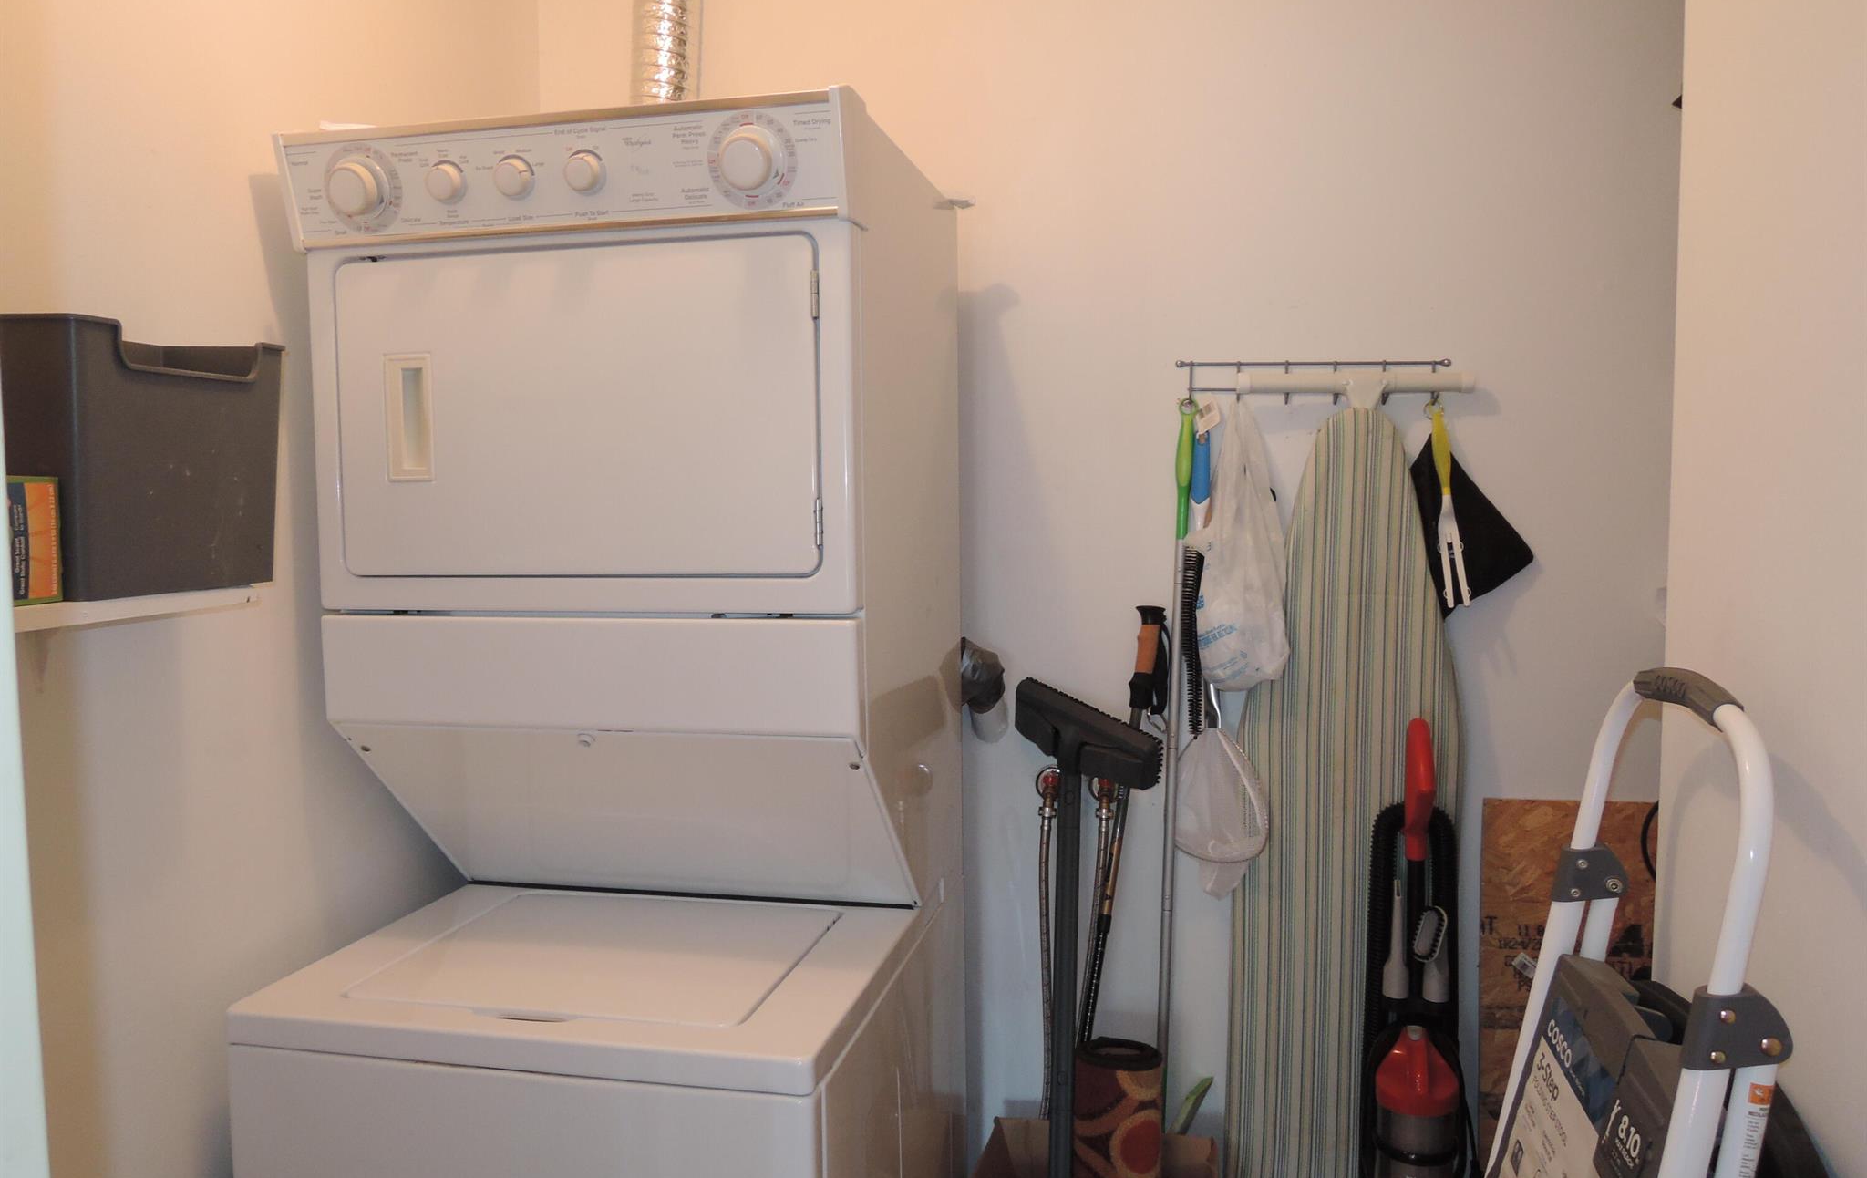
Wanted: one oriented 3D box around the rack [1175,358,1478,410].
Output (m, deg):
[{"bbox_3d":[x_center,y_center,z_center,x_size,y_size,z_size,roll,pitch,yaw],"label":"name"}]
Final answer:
[{"bbox_3d":[0.631,-0.337,2.124,0.461,0.083,0.055,0,4,7],"label":"rack"}]

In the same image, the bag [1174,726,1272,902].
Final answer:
[{"bbox_3d":[0.475,0.367,2.135,0.156,0.288,0.080,0,4,7],"label":"bag"}]

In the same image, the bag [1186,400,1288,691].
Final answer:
[{"bbox_3d":[0.495,-0.068,2.111,0.163,0.476,0.110,0,4,7],"label":"bag"}]

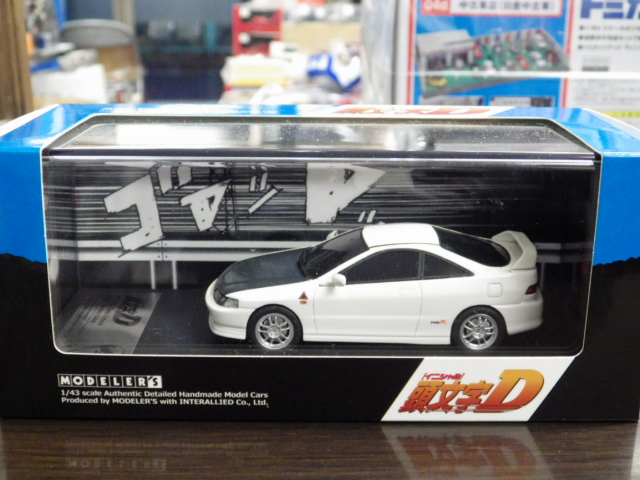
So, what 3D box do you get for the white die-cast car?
[{"bbox_3d":[0.016,0.013,0.286,0.102,0.031,0.042,0,17,-1],"label":"white die-cast car"}]

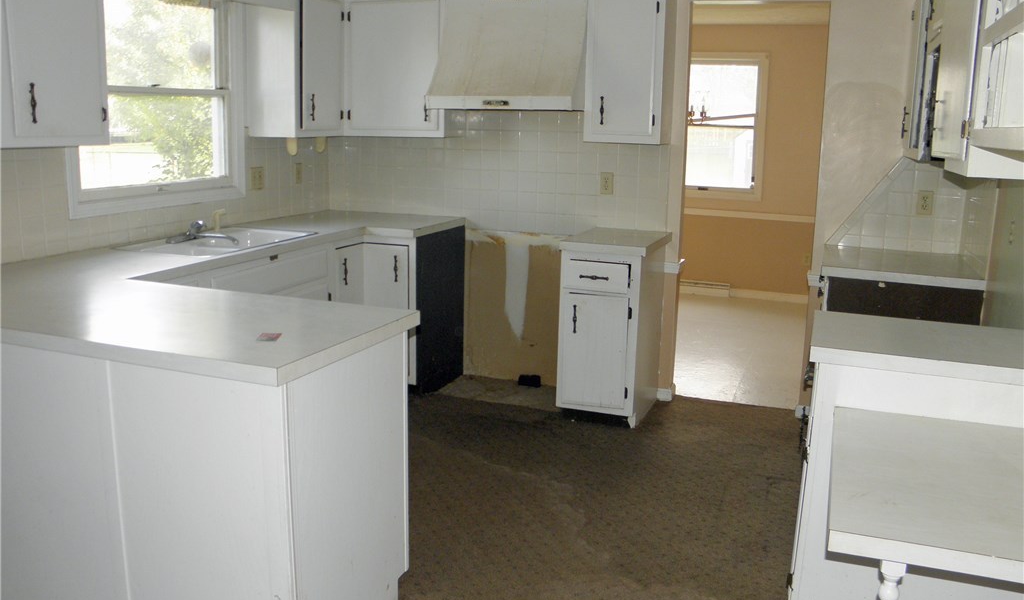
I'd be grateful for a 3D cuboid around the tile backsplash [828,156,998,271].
[{"bbox_3d":[1.729,-0.402,3.676,0.601,0.447,0.723,6,13,21],"label":"tile backsplash"}]

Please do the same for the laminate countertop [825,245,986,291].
[{"bbox_3d":[1.714,-0.158,3.703,0.601,0.042,0.773,6,13,21],"label":"laminate countertop"}]

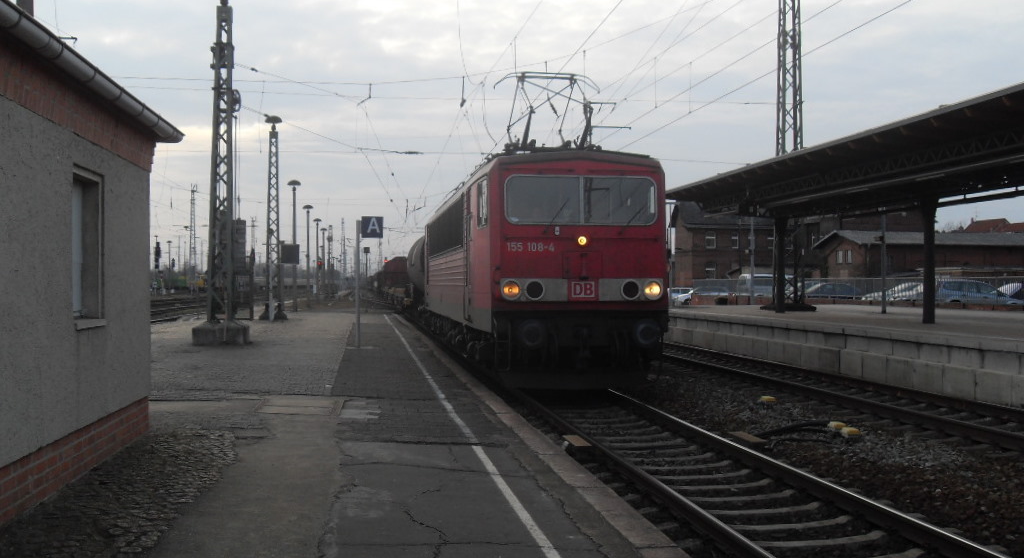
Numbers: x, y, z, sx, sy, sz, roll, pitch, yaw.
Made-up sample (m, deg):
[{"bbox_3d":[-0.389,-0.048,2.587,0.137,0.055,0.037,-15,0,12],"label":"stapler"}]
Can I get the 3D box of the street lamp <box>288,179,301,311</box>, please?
[{"bbox_3d":[-11.634,-1.752,54.000,0.710,7.074,0.710,0,0,-9],"label":"street lamp"}]

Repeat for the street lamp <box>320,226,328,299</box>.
[{"bbox_3d":[-18.735,-1.503,100.500,0.690,7.086,0.690,0,0,-9],"label":"street lamp"}]

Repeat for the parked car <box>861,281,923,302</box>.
[{"bbox_3d":[17.365,0.895,43.500,4.300,1.470,1.760,0,0,-9],"label":"parked car"}]

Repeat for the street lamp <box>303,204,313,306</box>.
[{"bbox_3d":[-14.142,-1.632,70.000,0.710,7.009,0.710,0,0,-9],"label":"street lamp"}]

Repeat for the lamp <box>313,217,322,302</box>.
[{"bbox_3d":[-16.353,-1.579,85.000,0.700,7.068,0.700,0,0,-9],"label":"lamp"}]

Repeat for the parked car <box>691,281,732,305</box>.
[{"bbox_3d":[13.589,1.244,71.000,4.300,1.430,1.750,0,0,-9],"label":"parked car"}]

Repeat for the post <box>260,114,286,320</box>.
[{"bbox_3d":[-9.994,-2.570,42.200,1.100,8.581,1.050,0,0,-9],"label":"post"}]

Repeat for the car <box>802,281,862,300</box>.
[{"bbox_3d":[15.898,0.948,52.000,4.350,1.430,1.750,0,0,-9],"label":"car"}]

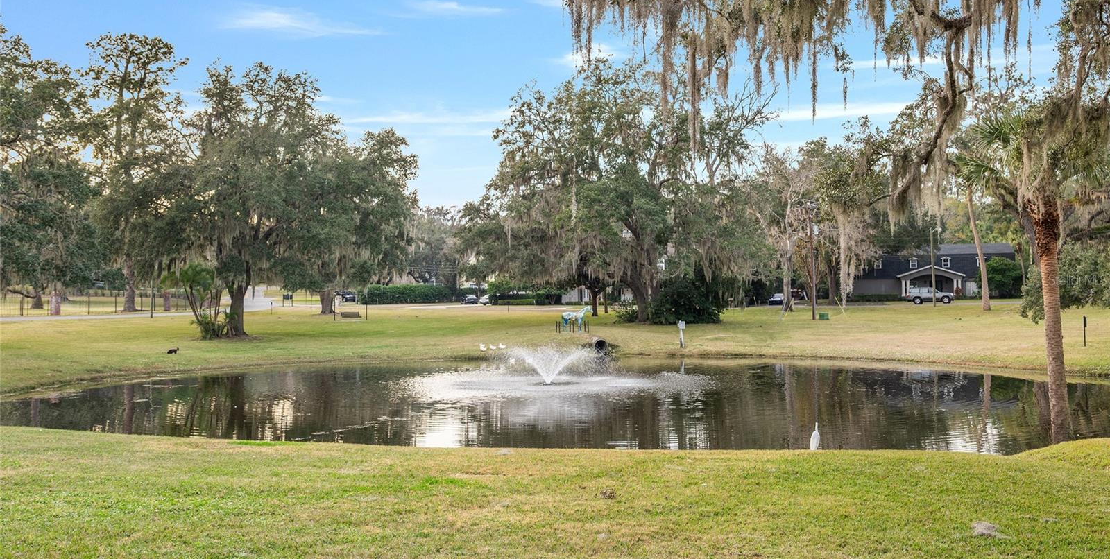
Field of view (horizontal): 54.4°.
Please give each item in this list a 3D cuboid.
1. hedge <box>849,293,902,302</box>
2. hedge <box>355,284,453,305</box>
[{"bbox_3d":[35.989,2.061,121.000,5.900,0.920,1.100,-1,0,12],"label":"hedge"},{"bbox_3d":[-23.157,2.281,167.000,15.000,2.950,1.800,-1,0,-30],"label":"hedge"}]

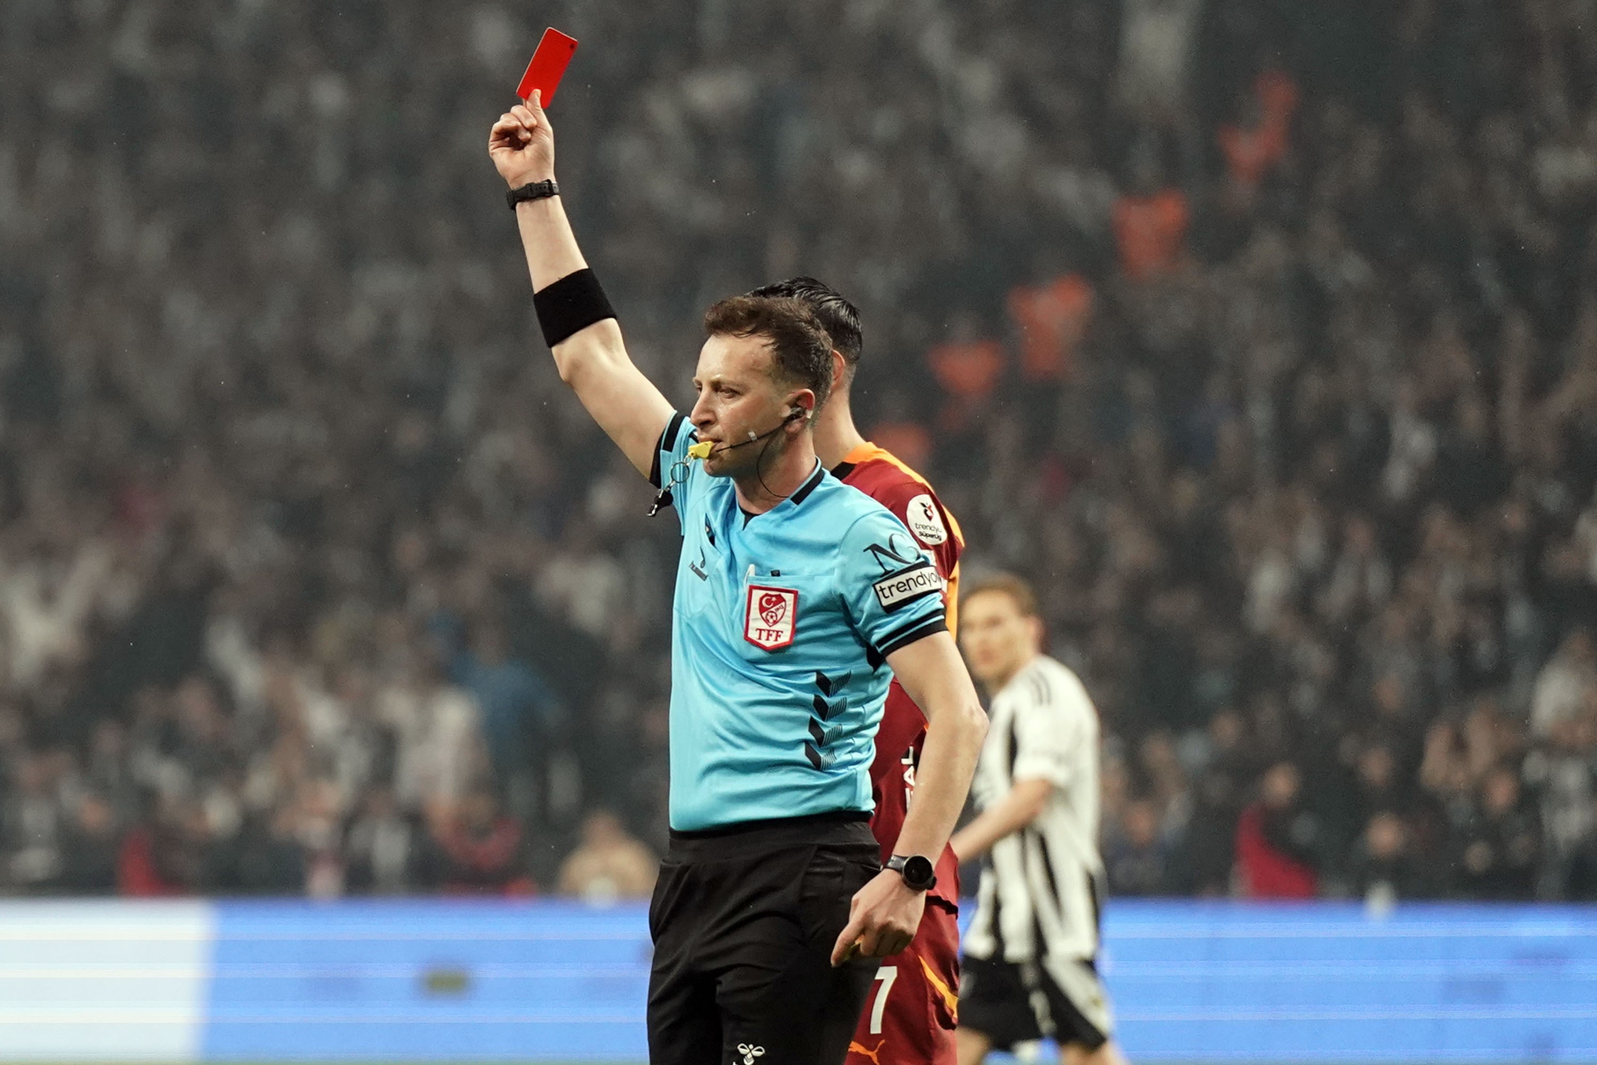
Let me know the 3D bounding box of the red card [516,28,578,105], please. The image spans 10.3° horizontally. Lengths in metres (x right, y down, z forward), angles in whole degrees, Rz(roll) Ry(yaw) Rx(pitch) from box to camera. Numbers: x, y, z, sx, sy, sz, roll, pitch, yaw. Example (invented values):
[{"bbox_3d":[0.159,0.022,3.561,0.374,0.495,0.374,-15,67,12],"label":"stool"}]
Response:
[{"bbox_3d":[-0.362,-0.670,12.800,0.002,0.108,0.077,26,0,40],"label":"red card"}]

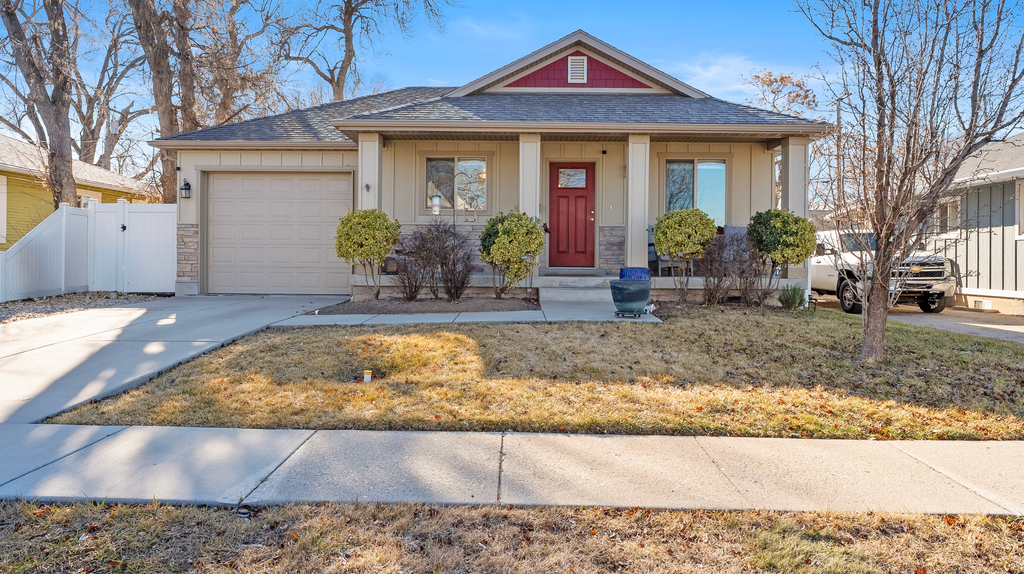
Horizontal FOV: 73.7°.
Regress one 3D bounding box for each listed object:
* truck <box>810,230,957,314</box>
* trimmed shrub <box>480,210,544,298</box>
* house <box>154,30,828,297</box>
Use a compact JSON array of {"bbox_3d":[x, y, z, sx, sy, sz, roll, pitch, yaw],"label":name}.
[{"bbox_3d":[8.870,-0.540,18.000,2.050,1.950,6.100,0,3,0],"label":"truck"},{"bbox_3d":[0.010,-0.530,11.150,1.020,1.420,1.000,0,3,0],"label":"trimmed shrub"},{"bbox_3d":[-0.820,-2.450,17.000,12.400,5.100,11.000,0,3,0],"label":"house"}]

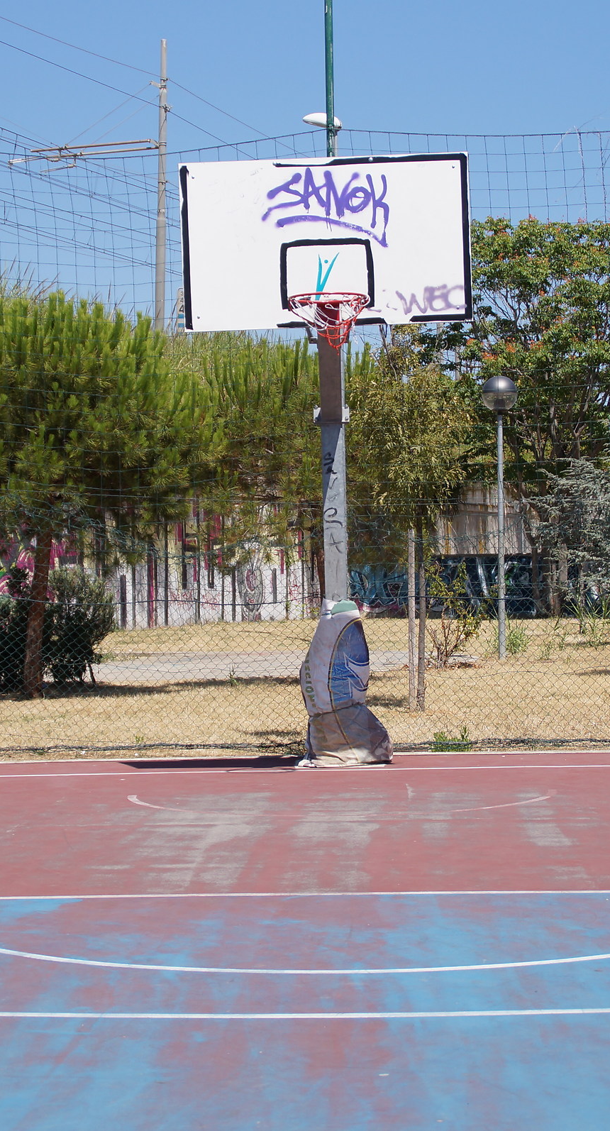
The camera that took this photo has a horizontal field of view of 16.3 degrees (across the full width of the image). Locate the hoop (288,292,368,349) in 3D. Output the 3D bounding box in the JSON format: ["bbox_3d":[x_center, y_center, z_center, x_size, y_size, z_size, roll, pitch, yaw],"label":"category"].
[{"bbox_3d":[0.145,-1.459,12.850,0.490,0.321,0.500,-1,0,1],"label":"hoop"}]

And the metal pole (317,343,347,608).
[{"bbox_3d":[0.200,-0.179,14.900,0.165,2.952,0.165,-1,0,1],"label":"metal pole"}]

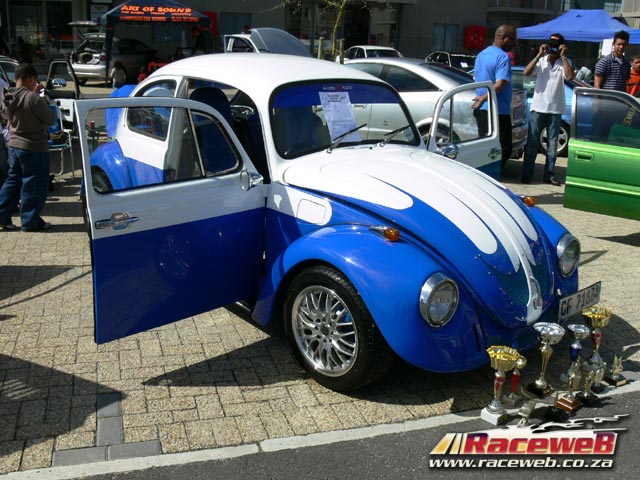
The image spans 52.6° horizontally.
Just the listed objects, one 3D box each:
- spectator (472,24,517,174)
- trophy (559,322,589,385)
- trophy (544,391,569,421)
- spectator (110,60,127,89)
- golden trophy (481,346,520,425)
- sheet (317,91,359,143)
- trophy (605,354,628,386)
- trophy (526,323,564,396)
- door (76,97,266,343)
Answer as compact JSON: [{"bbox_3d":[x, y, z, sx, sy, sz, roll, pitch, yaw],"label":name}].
[{"bbox_3d":[2.073,-1.570,7.601,0.380,1.800,0.500,-10,21,-35],"label":"spectator"},{"bbox_3d":[1.256,0.561,3.196,0.109,0.302,0.109,-10,21,-37],"label":"trophy"},{"bbox_3d":[1.077,0.731,2.904,0.087,0.120,0.085,-13,23,-41],"label":"trophy"},{"bbox_3d":[-4.957,-3.945,15.975,0.356,0.938,0.297,-2,18,-18],"label":"spectator"},{"bbox_3d":[0.784,0.633,2.839,0.145,0.322,0.145,2,17,-1],"label":"golden trophy"},{"bbox_3d":[0.117,-0.680,3.580,0.210,0.293,0.010,-12,-5,-39],"label":"sheet"},{"bbox_3d":[1.485,0.637,3.219,0.093,0.145,0.075,-13,23,-41],"label":"trophy"},{"bbox_3d":[1.074,0.558,3.066,0.153,0.358,0.153,-10,21,-37],"label":"trophy"},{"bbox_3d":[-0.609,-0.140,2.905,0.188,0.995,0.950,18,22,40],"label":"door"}]

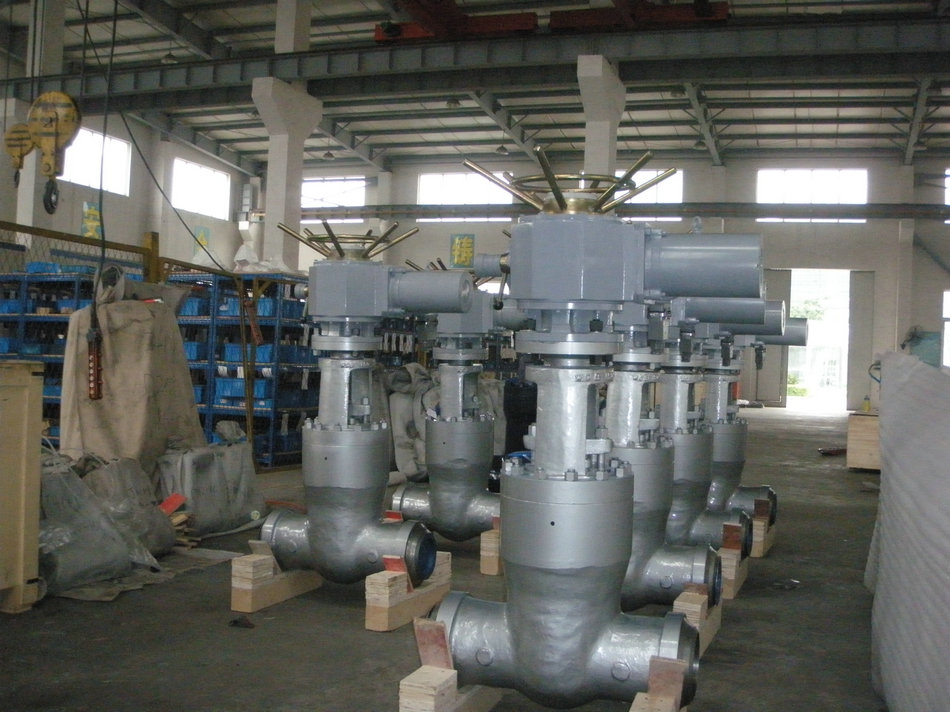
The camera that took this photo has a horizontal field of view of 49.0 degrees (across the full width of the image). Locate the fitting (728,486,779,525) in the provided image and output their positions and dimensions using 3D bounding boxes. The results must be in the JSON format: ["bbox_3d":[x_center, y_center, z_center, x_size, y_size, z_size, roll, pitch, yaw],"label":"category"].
[{"bbox_3d":[2.505,1.330,9.257,0.351,0.369,0.369,2,-1,17],"label":"fitting"}]

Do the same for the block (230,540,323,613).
[{"bbox_3d":[-1.256,1.369,6.707,0.140,0.380,0.820,2,-1,20],"label":"block"}]

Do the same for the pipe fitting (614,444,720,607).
[{"bbox_3d":[0.859,0.975,6.033,1.103,1.000,0.541,2,-1,17],"label":"pipe fitting"}]

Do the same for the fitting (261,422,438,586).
[{"bbox_3d":[-0.824,0.928,6.516,1.103,1.000,0.541,2,-1,17],"label":"fitting"}]

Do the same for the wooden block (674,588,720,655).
[{"bbox_3d":[1.280,1.488,5.945,0.140,0.285,0.710,2,-1,20],"label":"wooden block"}]

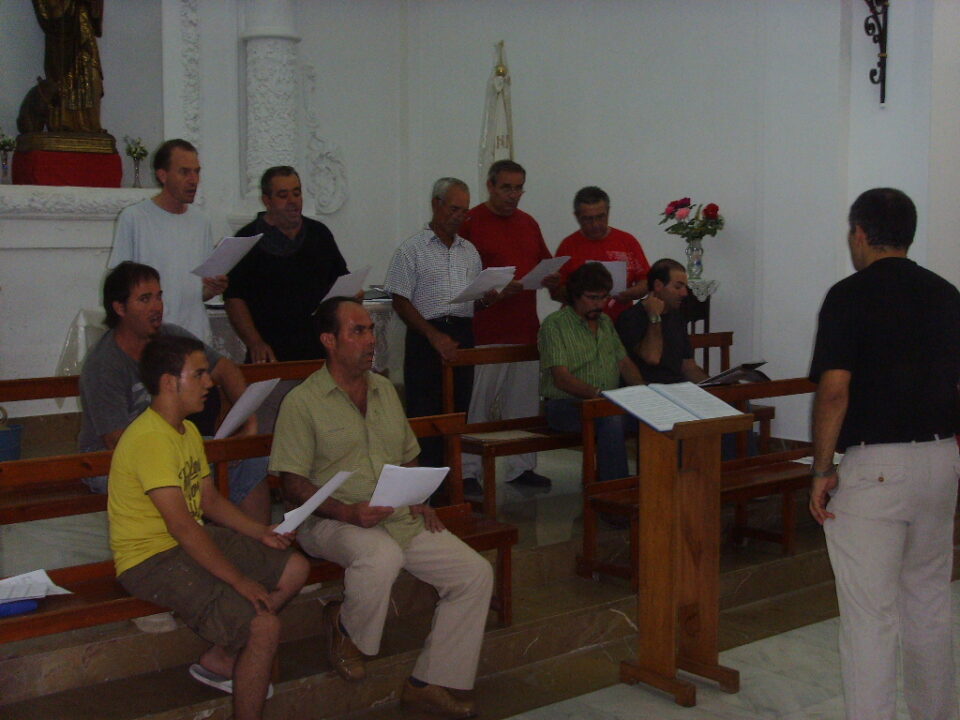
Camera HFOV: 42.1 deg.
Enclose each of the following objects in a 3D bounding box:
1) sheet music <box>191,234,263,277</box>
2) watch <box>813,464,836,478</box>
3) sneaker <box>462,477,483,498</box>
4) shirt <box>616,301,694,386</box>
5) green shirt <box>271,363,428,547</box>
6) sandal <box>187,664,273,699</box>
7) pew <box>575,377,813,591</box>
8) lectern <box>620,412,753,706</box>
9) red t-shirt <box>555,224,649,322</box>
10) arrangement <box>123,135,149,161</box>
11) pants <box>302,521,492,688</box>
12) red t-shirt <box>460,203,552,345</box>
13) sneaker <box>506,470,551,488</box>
[{"bbox_3d":[-1.113,-0.465,5.487,0.297,0.012,0.210,-38,-17,36],"label":"sheet music"},{"bbox_3d":[1.012,0.327,3.660,0.058,0.042,0.060,-2,5,-13],"label":"watch"},{"bbox_3d":[-0.035,0.662,6.673,0.105,0.105,0.285,-3,6,-30],"label":"sneaker"},{"bbox_3d":[0.940,-0.007,6.800,0.320,0.623,0.480,3,6,40],"label":"shirt"},{"bbox_3d":[-0.485,0.351,4.522,0.540,0.668,0.340,-3,5,-31],"label":"green shirt"},{"bbox_3d":[-0.821,1.042,4.099,0.285,0.075,0.100,10,8,19],"label":"sandal"},{"bbox_3d":[1.379,0.523,6.076,2.160,0.793,0.379,-4,6,-39],"label":"pew"},{"bbox_3d":[0.716,0.664,4.549,0.420,1.080,0.345,-4,6,-39],"label":"lectern"},{"bbox_3d":[0.727,-0.456,7.472,0.540,0.690,0.320,-1,5,-13],"label":"red t-shirt"},{"bbox_3d":[-2.851,-1.758,10.327,0.210,0.210,0.190,-4,6,-39],"label":"arrangement"},{"bbox_3d":[-0.294,0.837,4.480,0.530,0.600,0.650,-4,6,-38],"label":"pants"},{"bbox_3d":[0.125,-0.463,6.697,0.520,0.755,0.320,-3,6,-33],"label":"red t-shirt"},{"bbox_3d":[0.266,0.641,6.904,0.290,0.100,0.105,2,6,26],"label":"sneaker"}]

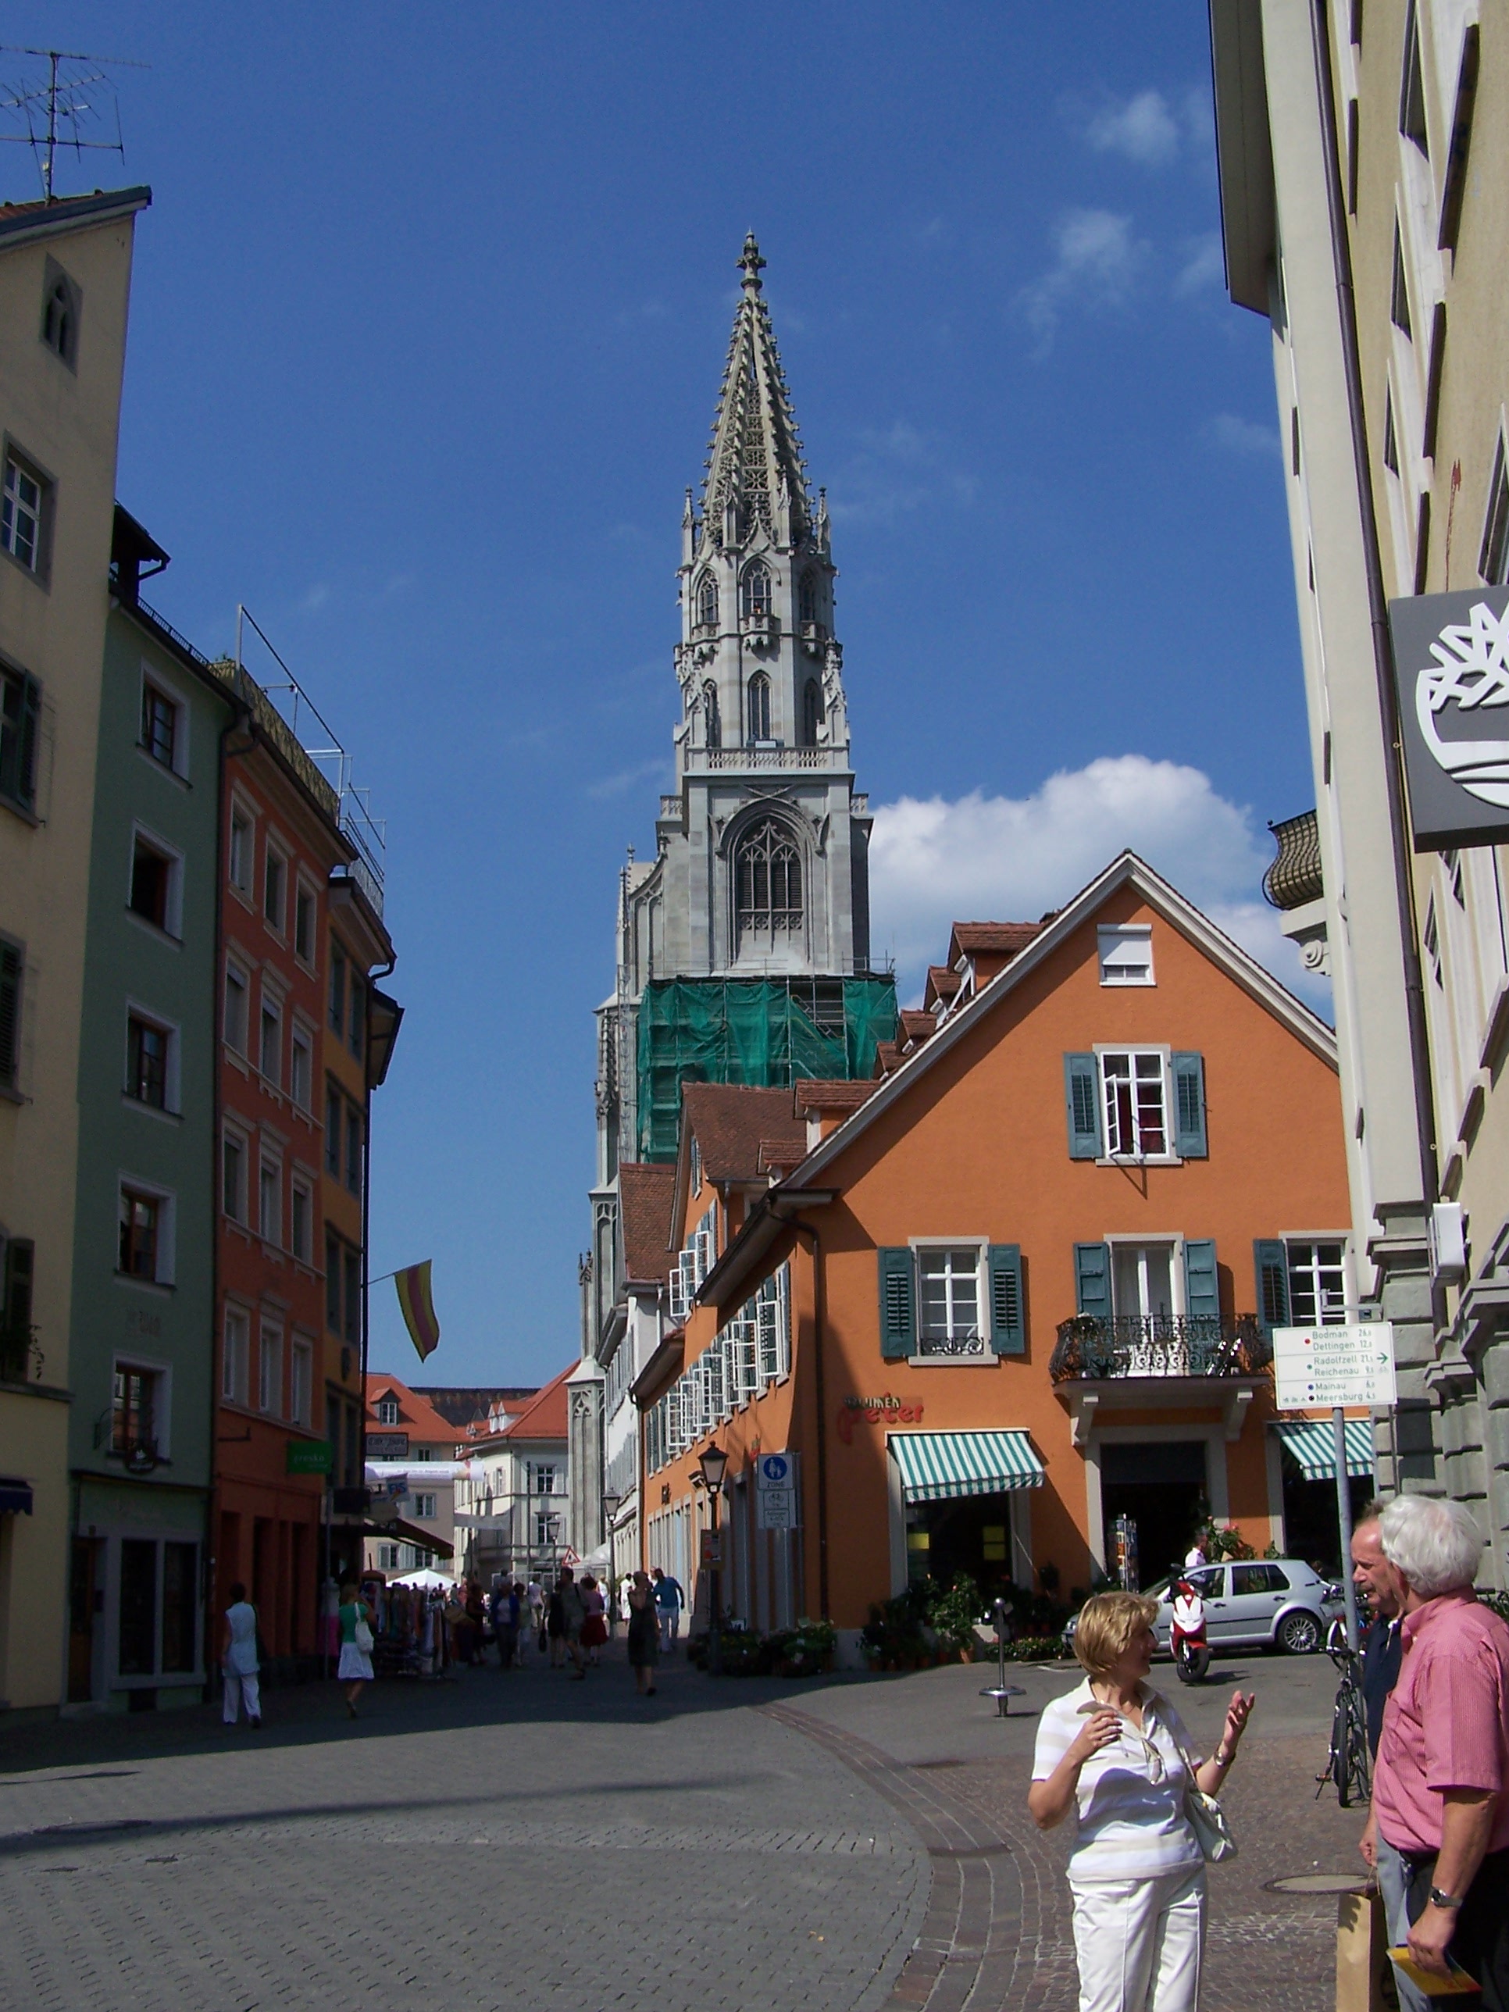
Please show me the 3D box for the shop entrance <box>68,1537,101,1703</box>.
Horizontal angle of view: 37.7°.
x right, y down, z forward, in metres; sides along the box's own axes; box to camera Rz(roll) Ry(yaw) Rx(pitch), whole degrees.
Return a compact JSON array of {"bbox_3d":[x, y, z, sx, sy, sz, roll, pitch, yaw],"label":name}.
[{"bbox_3d":[-9.327,8.538,30.719,0.250,2.220,1.020,-4,-14,10],"label":"shop entrance"}]

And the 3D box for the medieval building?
[{"bbox_3d":[-0.692,-7.656,120.562,17.500,76.000,20.000,-2,-14,1],"label":"medieval building"}]

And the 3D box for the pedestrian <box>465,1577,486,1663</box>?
[{"bbox_3d":[-5.718,12.699,45.518,0.450,1.670,0.480,-3,-14,5],"label":"pedestrian"}]

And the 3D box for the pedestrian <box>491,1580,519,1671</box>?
[{"bbox_3d":[-4.567,11.324,40.488,0.520,1.620,0.360,0,-14,-6],"label":"pedestrian"}]

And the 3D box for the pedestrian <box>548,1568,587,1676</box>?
[{"bbox_3d":[-3.073,10.179,36.440,0.600,1.770,0.500,-2,-14,0],"label":"pedestrian"}]

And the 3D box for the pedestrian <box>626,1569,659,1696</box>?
[{"bbox_3d":[-1.514,8.442,29.748,0.460,1.630,0.400,0,-14,-6],"label":"pedestrian"}]

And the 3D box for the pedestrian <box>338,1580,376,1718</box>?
[{"bbox_3d":[-5.151,8.363,28.662,0.520,1.680,0.450,-4,-14,10],"label":"pedestrian"}]

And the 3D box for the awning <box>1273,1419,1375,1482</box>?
[{"bbox_3d":[10.108,7.443,37.086,2.300,1.040,1.300,0,-14,-6],"label":"awning"}]

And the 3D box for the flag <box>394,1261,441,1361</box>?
[{"bbox_3d":[-6.898,6.255,45.185,0.950,2.050,0.300,-2,-14,0],"label":"flag"}]

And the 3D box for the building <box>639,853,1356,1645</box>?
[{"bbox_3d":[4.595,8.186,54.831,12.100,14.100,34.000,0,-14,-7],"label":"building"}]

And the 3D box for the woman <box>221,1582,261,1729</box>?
[{"bbox_3d":[-5.854,7.396,25.192,0.480,1.620,0.420,-1,-14,-3],"label":"woman"}]

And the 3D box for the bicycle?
[{"bbox_3d":[3.889,4.651,14.527,0.520,1.070,1.750,-7,-15,19],"label":"bicycle"}]

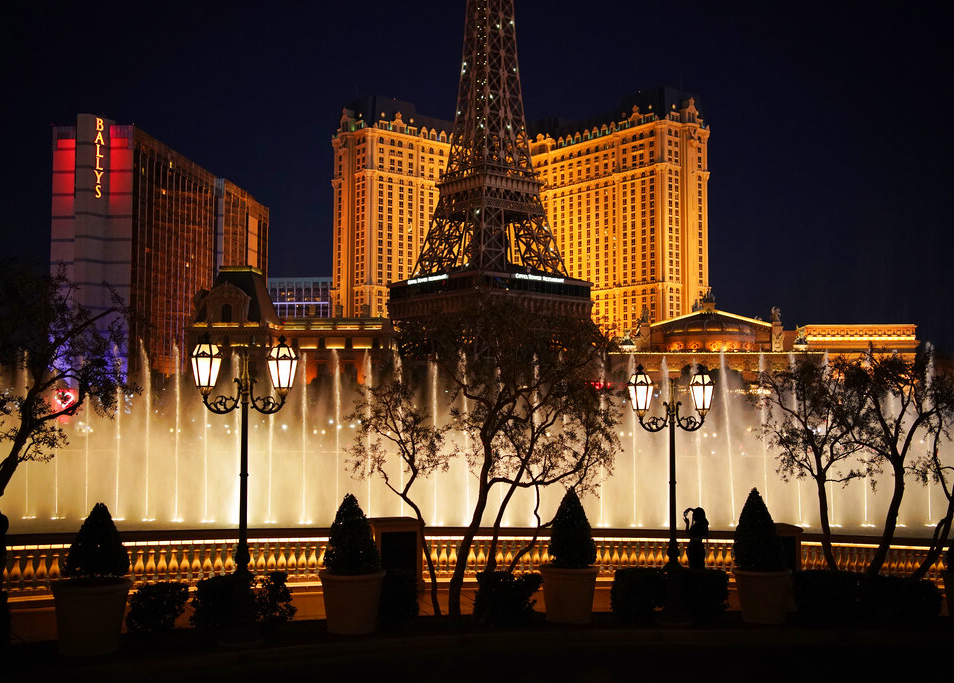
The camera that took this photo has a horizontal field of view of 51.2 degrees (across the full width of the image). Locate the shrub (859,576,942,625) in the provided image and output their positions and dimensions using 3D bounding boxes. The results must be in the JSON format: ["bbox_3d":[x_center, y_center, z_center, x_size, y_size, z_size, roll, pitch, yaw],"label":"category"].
[{"bbox_3d":[7.433,4.519,17.500,1.200,0.780,0.850,1,-4,-8],"label":"shrub"}]

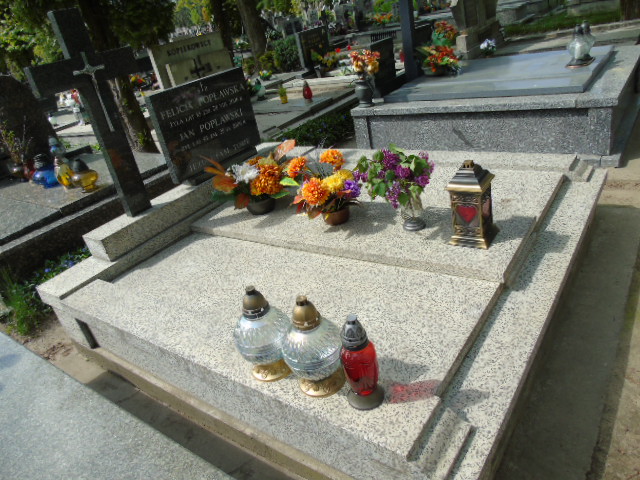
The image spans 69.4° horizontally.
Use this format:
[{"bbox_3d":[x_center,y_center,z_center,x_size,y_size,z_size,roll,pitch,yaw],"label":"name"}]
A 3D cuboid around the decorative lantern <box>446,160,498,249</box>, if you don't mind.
[{"bbox_3d":[0.576,-0.145,1.726,0.148,0.306,0.148,9,33,36],"label":"decorative lantern"}]

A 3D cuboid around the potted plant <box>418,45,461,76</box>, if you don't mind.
[{"bbox_3d":[1.111,-1.692,4.363,0.378,0.231,0.315,-4,27,16],"label":"potted plant"}]

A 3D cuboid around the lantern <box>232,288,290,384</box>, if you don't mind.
[{"bbox_3d":[-0.166,0.264,1.320,0.174,0.298,0.174,-17,27,-10],"label":"lantern"}]

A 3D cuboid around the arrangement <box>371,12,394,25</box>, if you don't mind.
[{"bbox_3d":[1.420,-5.032,10.500,0.520,0.250,0.450,-12,26,0],"label":"arrangement"}]

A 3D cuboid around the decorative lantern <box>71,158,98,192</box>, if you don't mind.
[{"bbox_3d":[-1.712,-0.470,3.317,0.179,0.216,0.179,-24,29,-23],"label":"decorative lantern"}]

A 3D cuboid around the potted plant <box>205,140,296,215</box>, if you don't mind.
[{"bbox_3d":[-0.372,-0.313,2.450,0.457,0.303,0.335,-15,26,-6],"label":"potted plant"}]

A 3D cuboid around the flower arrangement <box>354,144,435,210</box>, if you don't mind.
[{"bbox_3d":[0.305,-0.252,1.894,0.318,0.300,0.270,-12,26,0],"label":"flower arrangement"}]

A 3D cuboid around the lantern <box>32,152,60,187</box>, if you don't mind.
[{"bbox_3d":[-2.065,-0.521,3.470,0.190,0.225,0.190,-12,26,0],"label":"lantern"}]

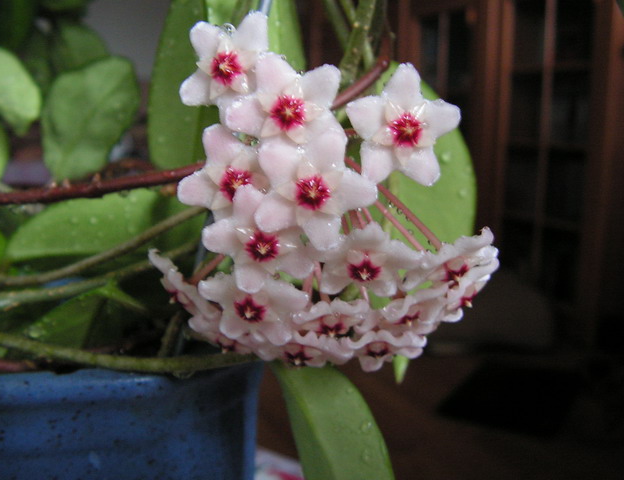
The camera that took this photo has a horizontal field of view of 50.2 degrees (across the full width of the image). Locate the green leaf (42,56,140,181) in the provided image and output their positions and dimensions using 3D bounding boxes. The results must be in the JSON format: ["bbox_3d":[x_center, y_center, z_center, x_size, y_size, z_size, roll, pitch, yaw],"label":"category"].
[{"bbox_3d":[-0.109,-0.060,0.330,0.050,0.061,0.022,-1,9,-11],"label":"green leaf"}]

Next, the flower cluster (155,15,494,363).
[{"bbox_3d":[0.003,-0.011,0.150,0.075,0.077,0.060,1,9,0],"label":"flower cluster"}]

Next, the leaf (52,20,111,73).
[{"bbox_3d":[-0.125,-0.103,0.360,0.034,0.034,0.018,-1,9,-11],"label":"leaf"}]

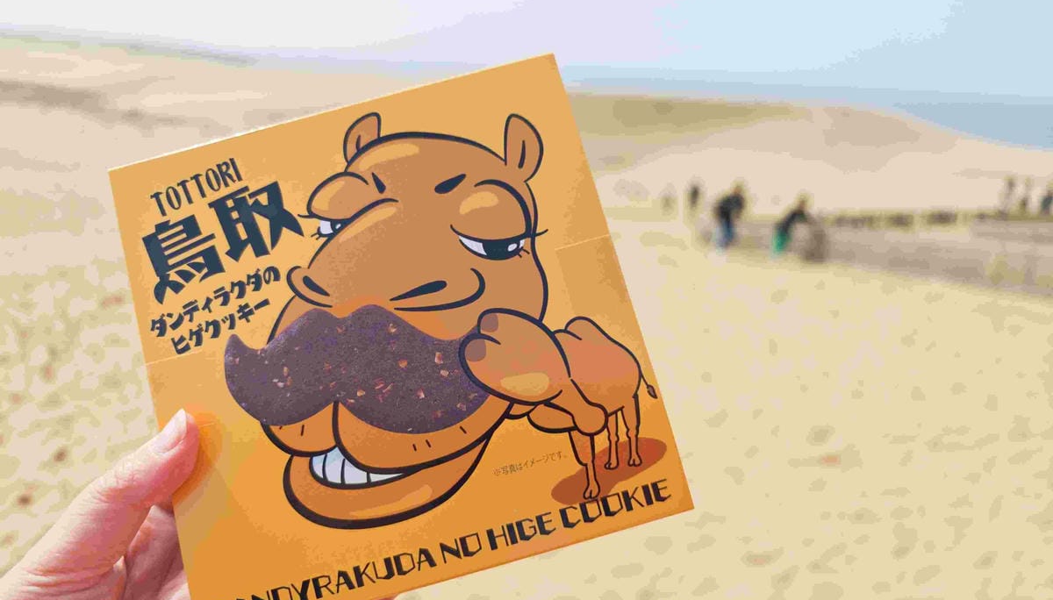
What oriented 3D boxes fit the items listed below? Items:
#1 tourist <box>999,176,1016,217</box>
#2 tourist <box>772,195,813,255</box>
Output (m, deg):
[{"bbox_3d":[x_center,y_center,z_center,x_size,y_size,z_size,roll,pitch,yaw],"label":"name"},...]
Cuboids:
[{"bbox_3d":[18.575,-3.996,27.000,0.520,1.650,0.400,10,20,21],"label":"tourist"},{"bbox_3d":[6.471,-1.823,17.000,0.850,1.450,0.550,1,18,-6],"label":"tourist"}]

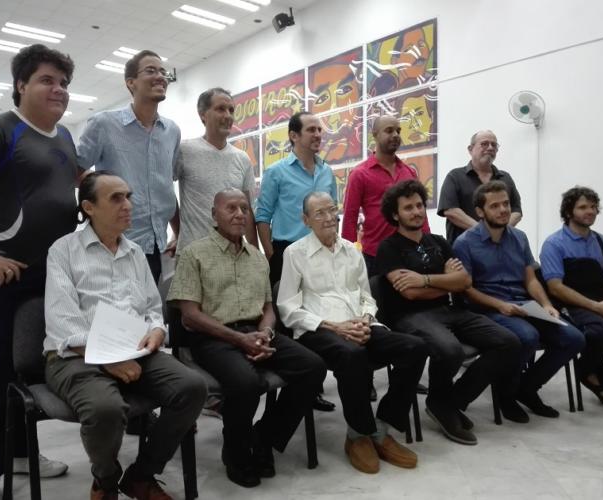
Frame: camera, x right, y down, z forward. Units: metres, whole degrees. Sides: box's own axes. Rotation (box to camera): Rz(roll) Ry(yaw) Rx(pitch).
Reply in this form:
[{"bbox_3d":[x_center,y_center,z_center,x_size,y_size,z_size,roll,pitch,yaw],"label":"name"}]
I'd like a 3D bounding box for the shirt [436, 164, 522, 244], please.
[{"bbox_3d":[1.198,-0.230,3.475,0.540,0.705,0.300,-1,2,-11],"label":"shirt"}]

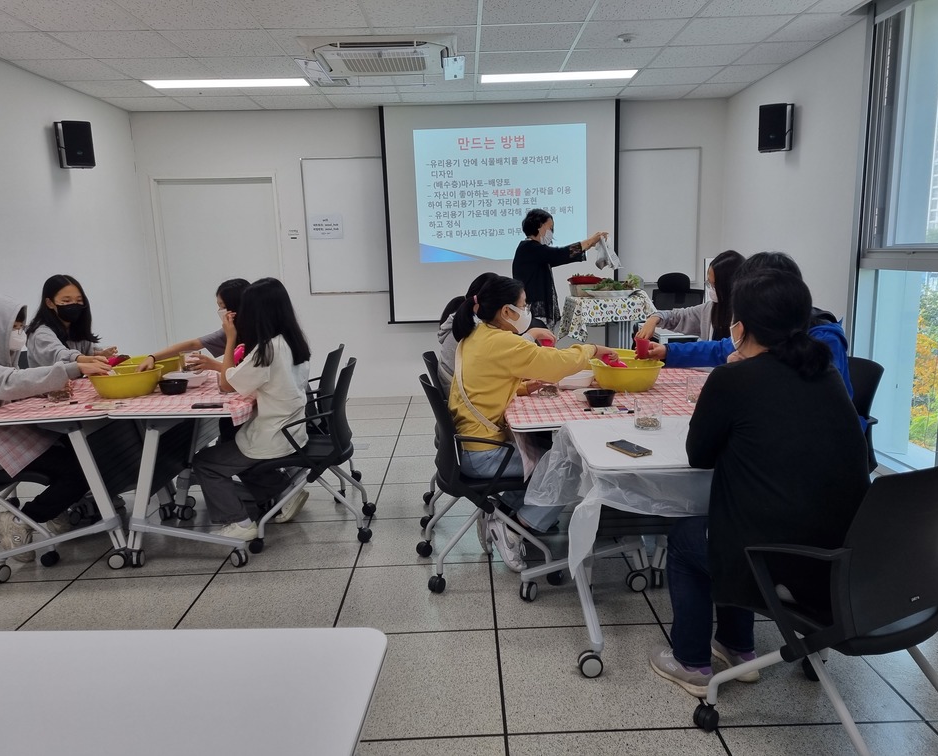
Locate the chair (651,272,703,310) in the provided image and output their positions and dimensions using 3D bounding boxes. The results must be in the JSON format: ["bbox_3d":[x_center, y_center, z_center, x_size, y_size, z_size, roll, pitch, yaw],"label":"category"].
[{"bbox_3d":[1.769,-0.316,6.405,0.640,1.120,0.640,1,10,17],"label":"chair"}]

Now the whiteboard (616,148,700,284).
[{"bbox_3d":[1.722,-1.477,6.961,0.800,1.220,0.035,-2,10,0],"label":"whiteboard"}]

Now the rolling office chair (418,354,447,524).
[{"bbox_3d":[0.051,0.287,3.912,0.610,0.870,0.590,-2,10,-2],"label":"rolling office chair"}]

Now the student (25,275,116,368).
[{"bbox_3d":[-2.125,0.098,4.086,0.730,1.290,0.510,1,10,17],"label":"student"}]

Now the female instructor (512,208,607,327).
[{"bbox_3d":[0.622,-0.308,5.076,0.620,1.620,0.480,-1,10,8],"label":"female instructor"}]

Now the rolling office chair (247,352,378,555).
[{"bbox_3d":[-0.755,0.343,3.694,0.590,0.860,0.570,-2,10,-2],"label":"rolling office chair"}]

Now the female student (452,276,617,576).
[{"bbox_3d":[0.273,0.203,3.152,0.740,1.260,0.500,-3,10,-9],"label":"female student"}]

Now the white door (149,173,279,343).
[{"bbox_3d":[-2.267,-0.781,7.036,1.080,2.070,0.090,-2,10,0],"label":"white door"}]

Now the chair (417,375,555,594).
[{"bbox_3d":[0.087,0.399,3.242,0.610,0.870,0.590,-3,10,-7],"label":"chair"}]

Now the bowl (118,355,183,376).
[{"bbox_3d":[-1.754,-0.041,4.123,0.335,0.117,0.335,-2,10,0],"label":"bowl"}]

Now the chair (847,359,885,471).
[{"bbox_3d":[1.398,0.356,3.250,0.600,0.860,0.580,-2,10,-3],"label":"chair"}]

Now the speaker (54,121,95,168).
[{"bbox_3d":[-2.849,-1.685,5.495,0.200,0.290,0.190,-10,13,-42],"label":"speaker"}]

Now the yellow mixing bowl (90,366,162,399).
[{"bbox_3d":[-1.674,0.024,3.729,0.332,0.117,0.332,-2,10,0],"label":"yellow mixing bowl"}]

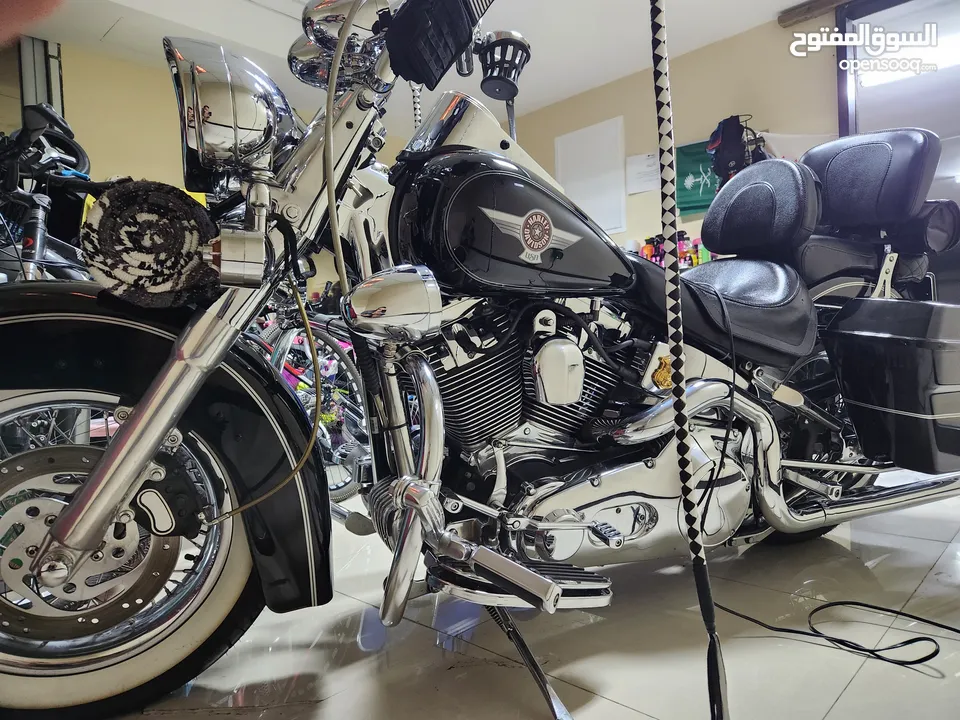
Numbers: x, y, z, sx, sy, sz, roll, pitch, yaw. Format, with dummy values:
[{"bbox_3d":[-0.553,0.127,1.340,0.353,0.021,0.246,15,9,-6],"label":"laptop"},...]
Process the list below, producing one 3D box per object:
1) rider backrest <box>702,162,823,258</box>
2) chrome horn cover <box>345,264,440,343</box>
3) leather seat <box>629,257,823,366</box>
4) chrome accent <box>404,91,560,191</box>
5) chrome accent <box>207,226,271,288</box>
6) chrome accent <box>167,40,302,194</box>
[{"bbox_3d":[0.662,-0.345,1.470,0.090,0.235,0.280,14,3,-29],"label":"rider backrest"},{"bbox_3d":[-0.134,-0.086,0.935,0.130,0.108,0.108,-2,11,-27],"label":"chrome horn cover"},{"bbox_3d":[0.506,-0.125,1.432,0.530,0.205,0.360,0,10,-27],"label":"leather seat"},{"bbox_3d":[0.011,-0.370,1.126,0.340,0.140,0.150,4,8,-28],"label":"chrome accent"},{"bbox_3d":[-0.311,-0.131,0.822,0.075,0.075,0.075,-2,11,-23],"label":"chrome accent"},{"bbox_3d":[-0.360,-0.343,0.938,0.185,0.200,0.195,0,10,-24],"label":"chrome accent"}]

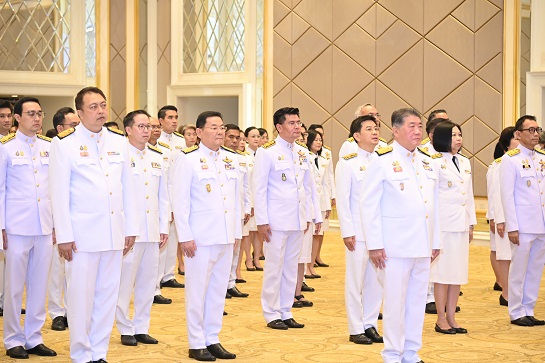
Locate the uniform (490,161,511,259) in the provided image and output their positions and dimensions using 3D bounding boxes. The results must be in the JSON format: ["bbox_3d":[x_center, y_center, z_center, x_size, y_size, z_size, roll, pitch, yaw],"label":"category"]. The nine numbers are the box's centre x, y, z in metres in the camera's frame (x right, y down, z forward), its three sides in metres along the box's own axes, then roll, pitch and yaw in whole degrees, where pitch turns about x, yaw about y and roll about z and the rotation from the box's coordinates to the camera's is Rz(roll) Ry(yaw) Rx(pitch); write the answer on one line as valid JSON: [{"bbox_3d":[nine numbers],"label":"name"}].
[{"bbox_3d":[2.150,0.229,12.490,0.430,0.925,0.280,-2,3,-43],"label":"uniform"}]

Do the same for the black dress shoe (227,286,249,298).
[{"bbox_3d":[-0.330,1.038,13.221,0.280,0.100,0.100,2,3,38],"label":"black dress shoe"}]

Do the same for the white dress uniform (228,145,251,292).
[{"bbox_3d":[-0.410,0.349,13.257,0.290,1.326,0.480,2,3,45],"label":"white dress uniform"}]

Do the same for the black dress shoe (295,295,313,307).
[{"bbox_3d":[0.279,1.069,12.551,0.240,0.090,0.090,2,3,44],"label":"black dress shoe"}]

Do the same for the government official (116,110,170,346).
[{"bbox_3d":[-0.982,0.337,10.321,0.500,1.726,0.320,-2,3,-41],"label":"government official"}]

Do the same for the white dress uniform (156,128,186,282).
[{"bbox_3d":[-1.040,0.247,13.963,0.480,1.496,0.290,-2,3,-43],"label":"white dress uniform"}]

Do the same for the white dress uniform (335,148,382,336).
[{"bbox_3d":[0.688,0.448,10.388,0.300,1.380,0.500,2,3,43],"label":"white dress uniform"}]

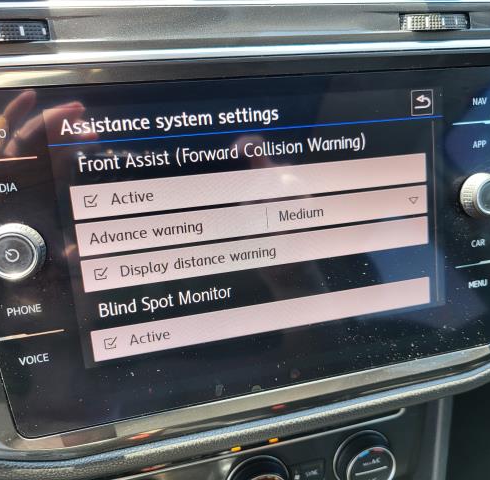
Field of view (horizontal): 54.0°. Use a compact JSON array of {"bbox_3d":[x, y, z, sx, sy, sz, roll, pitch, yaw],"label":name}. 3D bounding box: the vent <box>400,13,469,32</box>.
[{"bbox_3d":[0.090,-0.103,0.229,0.038,0.009,0.009,-7,13,-13],"label":"vent"}]

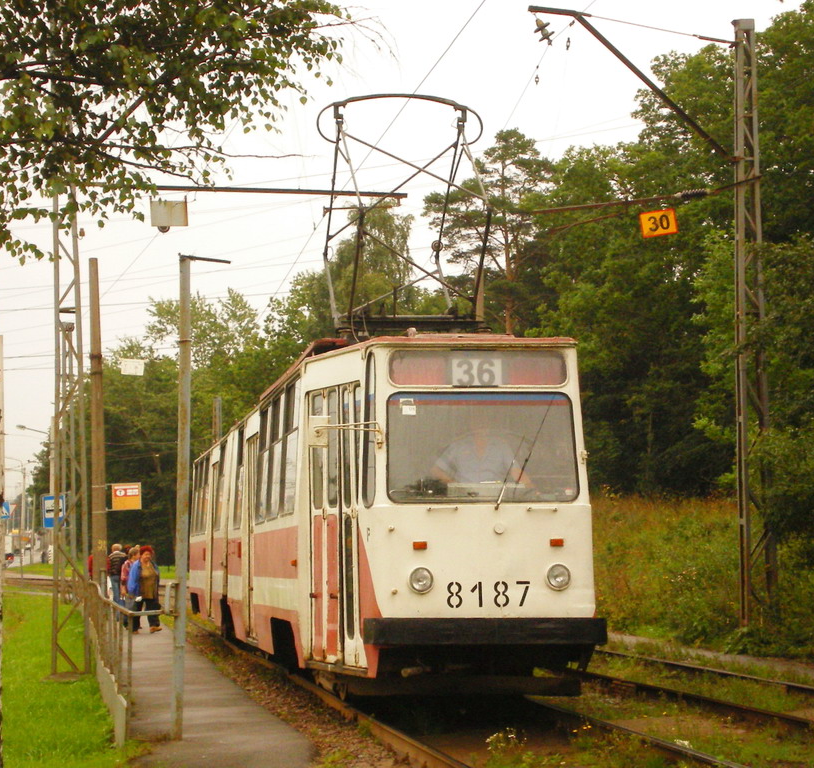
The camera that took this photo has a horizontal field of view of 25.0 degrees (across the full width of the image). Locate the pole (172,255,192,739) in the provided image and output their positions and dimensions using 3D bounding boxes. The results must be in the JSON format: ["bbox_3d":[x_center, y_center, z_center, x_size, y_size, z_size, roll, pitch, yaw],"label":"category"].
[{"bbox_3d":[-1.671,0.821,13.644,0.090,3.581,0.090,1,-6,-10],"label":"pole"}]

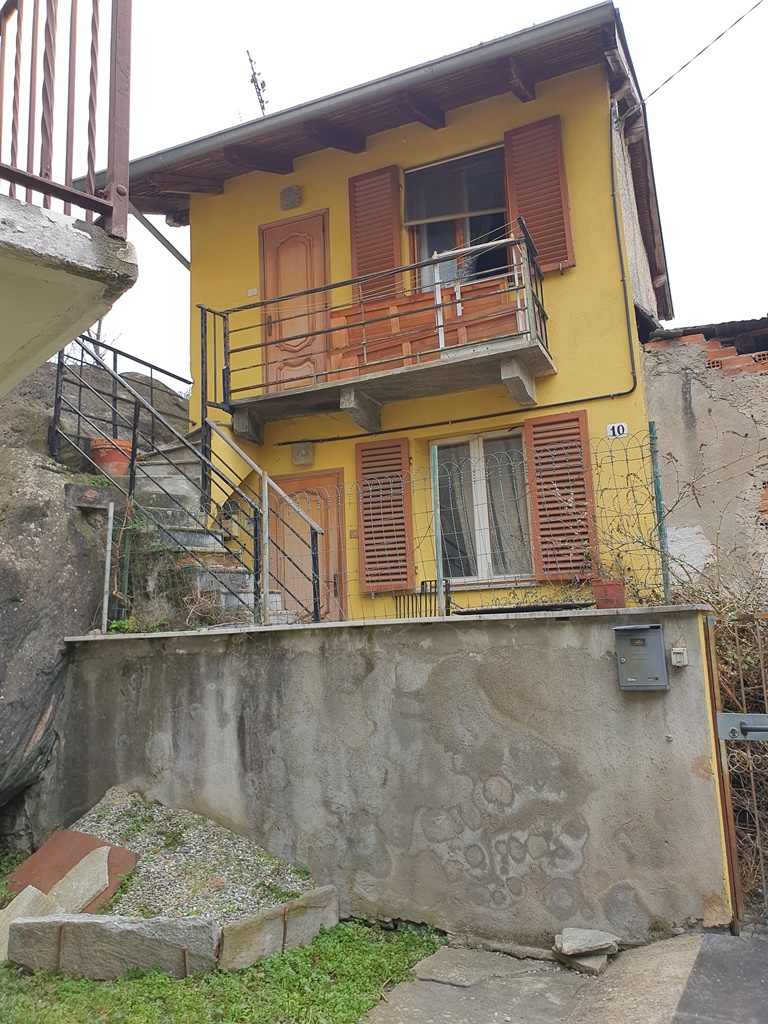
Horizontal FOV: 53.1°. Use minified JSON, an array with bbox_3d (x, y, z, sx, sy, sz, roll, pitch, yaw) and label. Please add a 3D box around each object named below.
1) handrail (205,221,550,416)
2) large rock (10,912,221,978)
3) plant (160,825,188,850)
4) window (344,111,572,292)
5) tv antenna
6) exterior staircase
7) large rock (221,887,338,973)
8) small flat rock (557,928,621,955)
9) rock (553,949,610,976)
[{"bbox_3d":[-0.115,-1.608,7.220,3.203,0.985,0.737,-7,-12,21],"label":"handrail"},{"bbox_3d":[-1.401,2.253,4.033,1.150,0.290,0.130,-4,-11,10],"label":"large rock"},{"bbox_3d":[-1.242,1.909,4.558,0.160,0.100,0.160,-4,-11,10],"label":"plant"},{"bbox_3d":[0.689,-2.886,7.553,2.218,1.548,0.160,-7,-12,21],"label":"window"},{"bbox_3d":[-1.700,-5.759,10.336,0.300,0.350,1.050,-3,-11,1],"label":"tv antenna"},{"bbox_3d":[-1.540,-0.105,6.753,1.900,3.000,1.950,-7,-12,21],"label":"exterior staircase"},{"bbox_3d":[-0.578,2.249,4.195,0.110,0.250,0.800,-13,-15,43],"label":"large rock"},{"bbox_3d":[1.044,2.188,3.916,0.290,0.070,0.260,-4,-11,10],"label":"small flat rock"},{"bbox_3d":[1.006,2.259,3.931,0.200,0.075,0.280,5,-13,-33],"label":"rock"}]

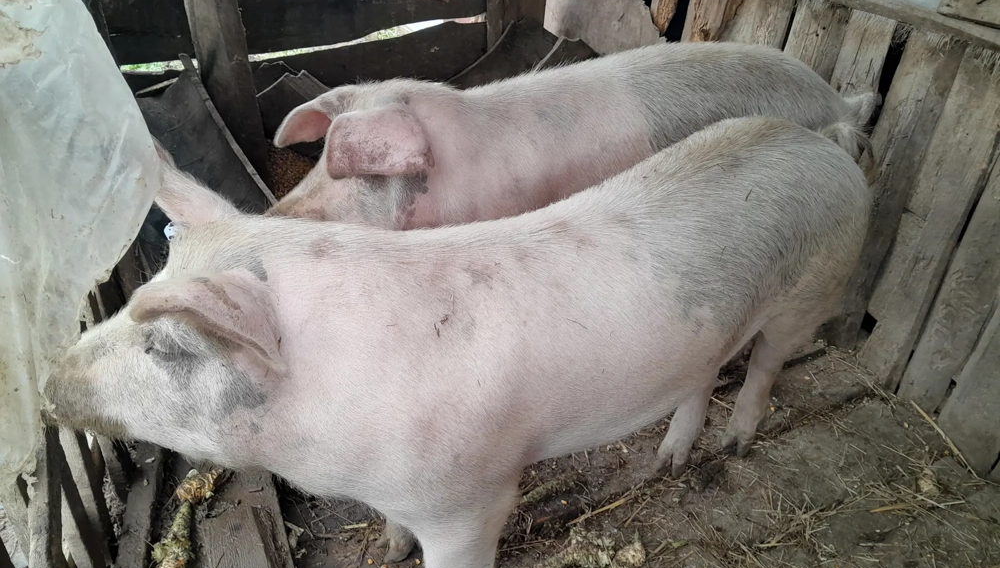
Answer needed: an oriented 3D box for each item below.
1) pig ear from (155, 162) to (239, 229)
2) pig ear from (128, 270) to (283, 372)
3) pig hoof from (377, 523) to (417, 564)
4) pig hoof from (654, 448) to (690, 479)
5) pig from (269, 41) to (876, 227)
[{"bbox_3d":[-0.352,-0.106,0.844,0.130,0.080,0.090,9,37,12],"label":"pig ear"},{"bbox_3d":[-0.281,0.040,0.727,0.140,0.080,0.100,-11,37,-14],"label":"pig ear"},{"bbox_3d":[-0.178,0.447,1.294,0.066,0.050,0.053,-22,42,-28],"label":"pig hoof"},{"bbox_3d":[0.331,0.346,1.440,0.053,0.045,0.060,29,45,33],"label":"pig hoof"},{"bbox_3d":[0.060,-0.096,1.476,1.270,0.720,0.380,-9,37,-12],"label":"pig"}]

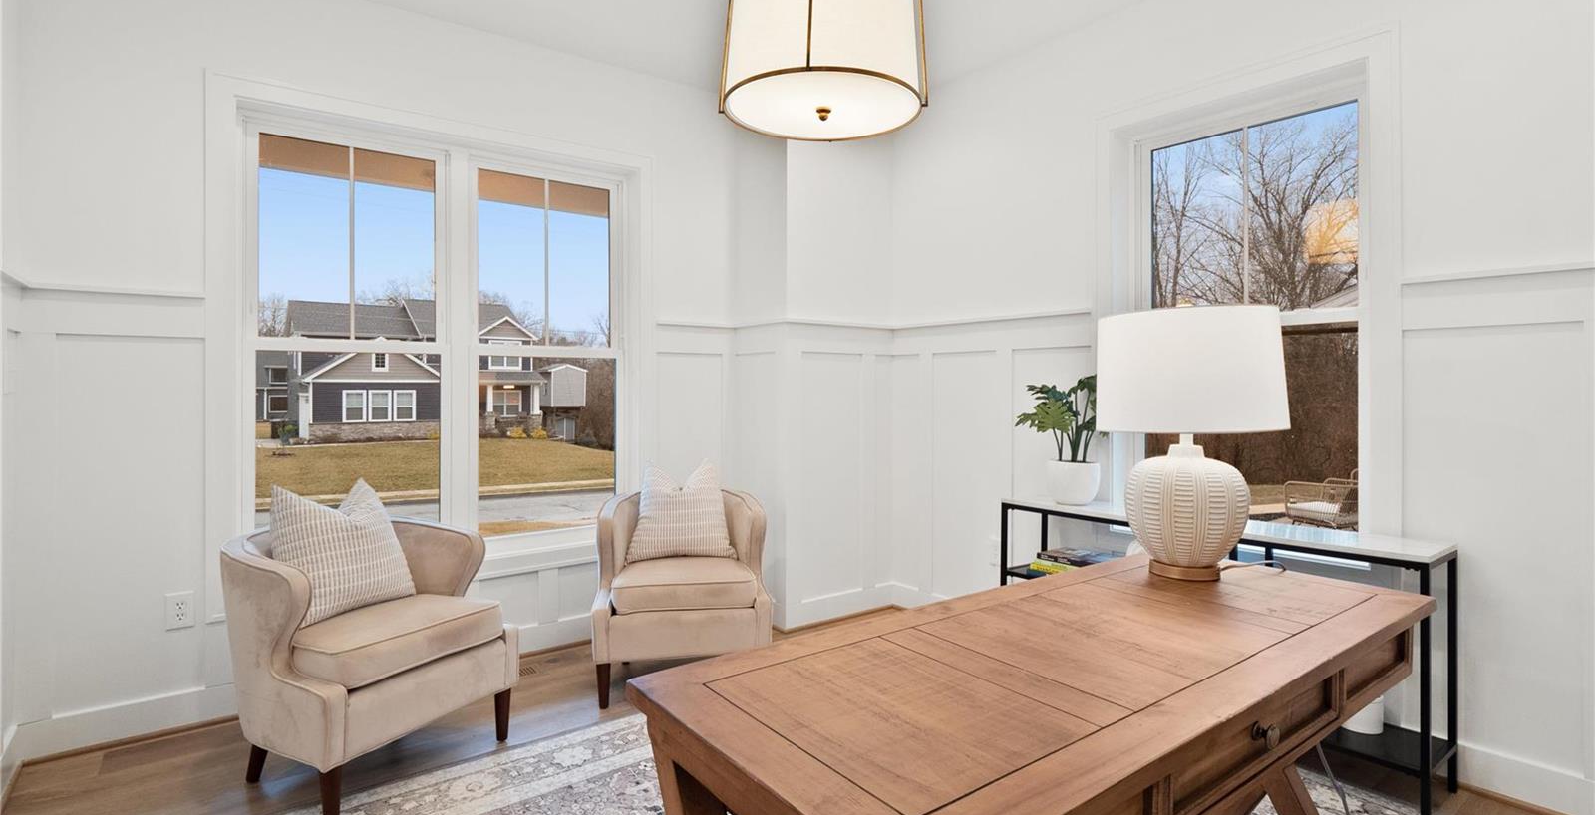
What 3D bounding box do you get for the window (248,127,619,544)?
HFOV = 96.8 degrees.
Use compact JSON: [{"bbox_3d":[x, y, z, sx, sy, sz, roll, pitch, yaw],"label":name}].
[{"bbox_3d":[-1.462,-0.229,3.079,1.430,1.680,0.090,-1,2,-35],"label":"window"}]

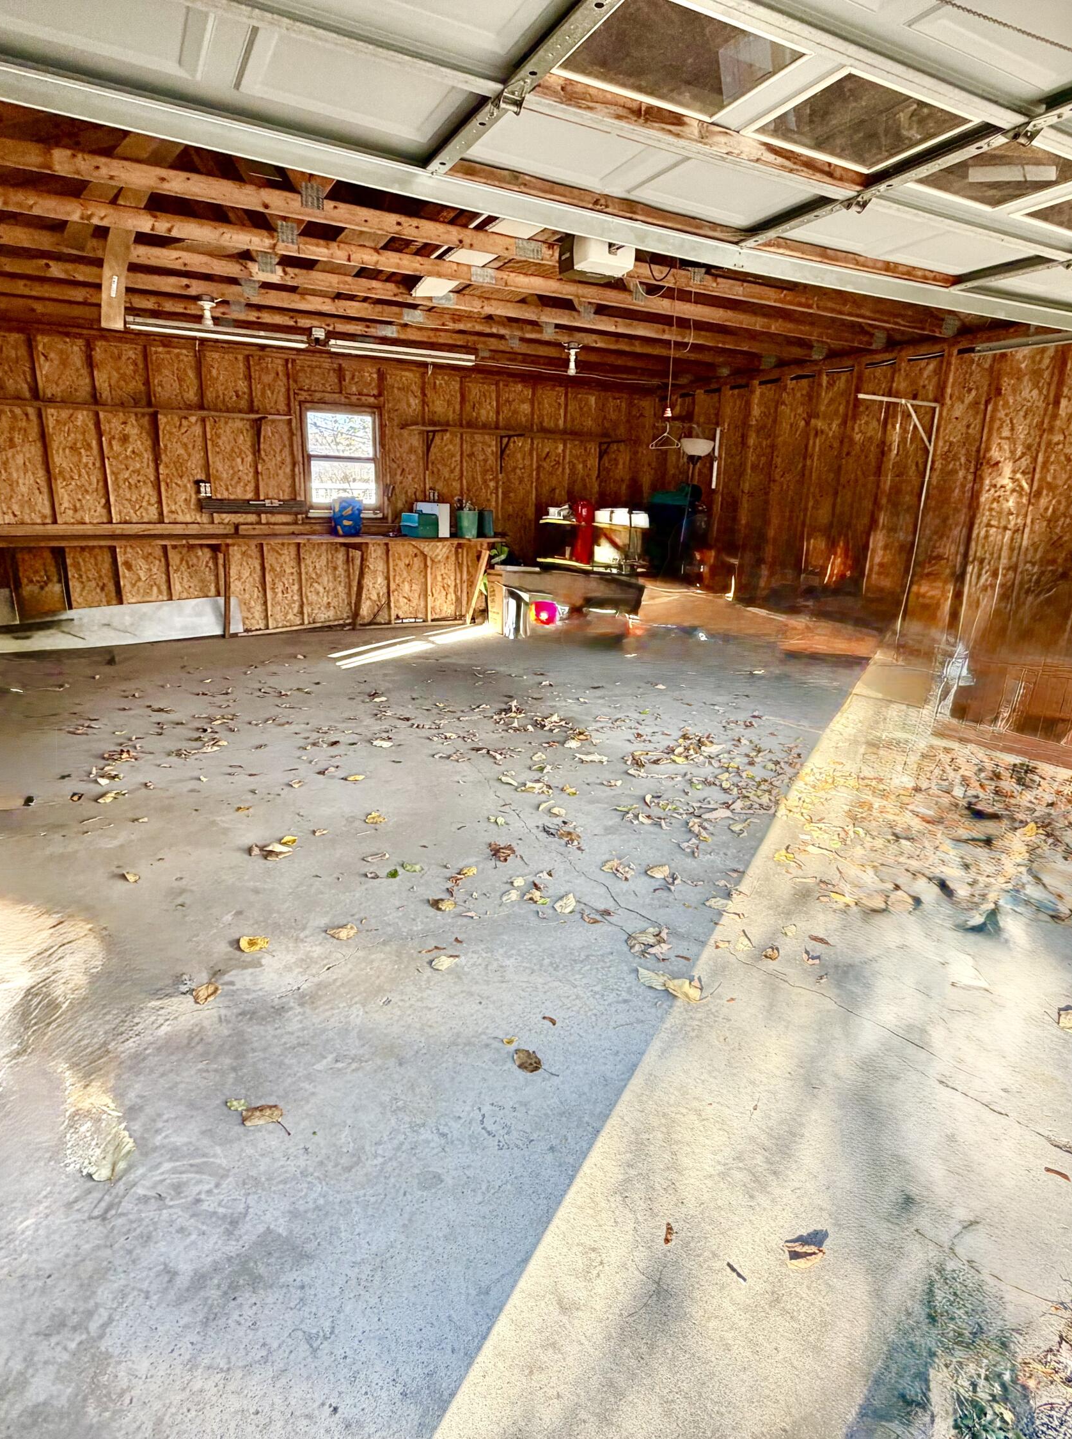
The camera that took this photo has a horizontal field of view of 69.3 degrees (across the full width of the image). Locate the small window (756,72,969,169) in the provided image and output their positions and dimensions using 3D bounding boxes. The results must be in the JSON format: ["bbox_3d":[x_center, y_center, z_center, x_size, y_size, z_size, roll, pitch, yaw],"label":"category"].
[{"bbox_3d":[0.840,-1.528,2.002,0.465,0.030,0.345,-8,19,-28],"label":"small window"}]

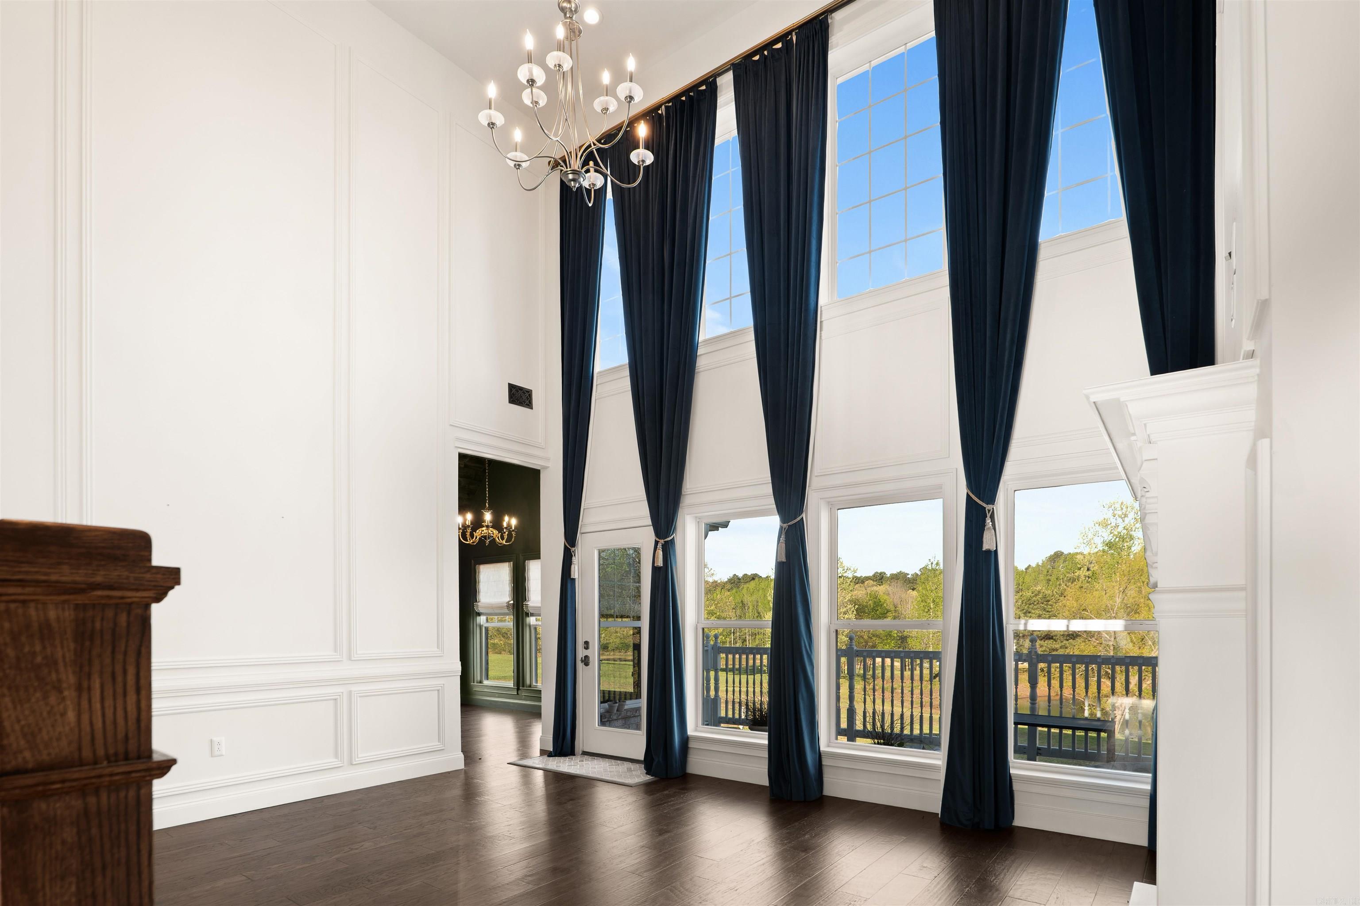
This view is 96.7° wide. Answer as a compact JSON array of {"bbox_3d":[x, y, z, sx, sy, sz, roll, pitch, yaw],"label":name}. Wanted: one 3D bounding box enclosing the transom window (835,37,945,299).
[{"bbox_3d":[1.510,-2.043,4.393,0.760,1.620,0.110,-3,-6,34],"label":"transom window"}]

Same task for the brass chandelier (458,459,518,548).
[{"bbox_3d":[-2.132,0.542,6.700,0.660,0.970,0.660,-3,-6,34],"label":"brass chandelier"}]

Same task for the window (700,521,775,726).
[{"bbox_3d":[0.477,1.364,4.801,0.750,1.670,0.110,-3,-6,34],"label":"window"}]

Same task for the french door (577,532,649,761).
[{"bbox_3d":[-0.548,1.696,5.418,0.900,2.050,0.090,-3,-6,34],"label":"french door"}]

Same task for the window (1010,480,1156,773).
[{"bbox_3d":[2.409,1.035,3.620,0.750,1.670,0.110,-3,-6,34],"label":"window"}]

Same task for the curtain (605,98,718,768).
[{"bbox_3d":[-0.146,-0.106,5.040,0.980,5.400,0.240,-3,-6,34],"label":"curtain"}]

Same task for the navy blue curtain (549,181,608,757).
[{"bbox_3d":[-0.916,0.019,5.516,0.600,5.300,0.220,-3,-6,34],"label":"navy blue curtain"}]

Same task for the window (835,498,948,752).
[{"bbox_3d":[1.438,1.202,4.205,0.750,1.670,0.110,-3,-6,34],"label":"window"}]

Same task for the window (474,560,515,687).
[{"bbox_3d":[-2.502,2.289,8.085,0.800,1.670,0.120,-3,-6,34],"label":"window"}]

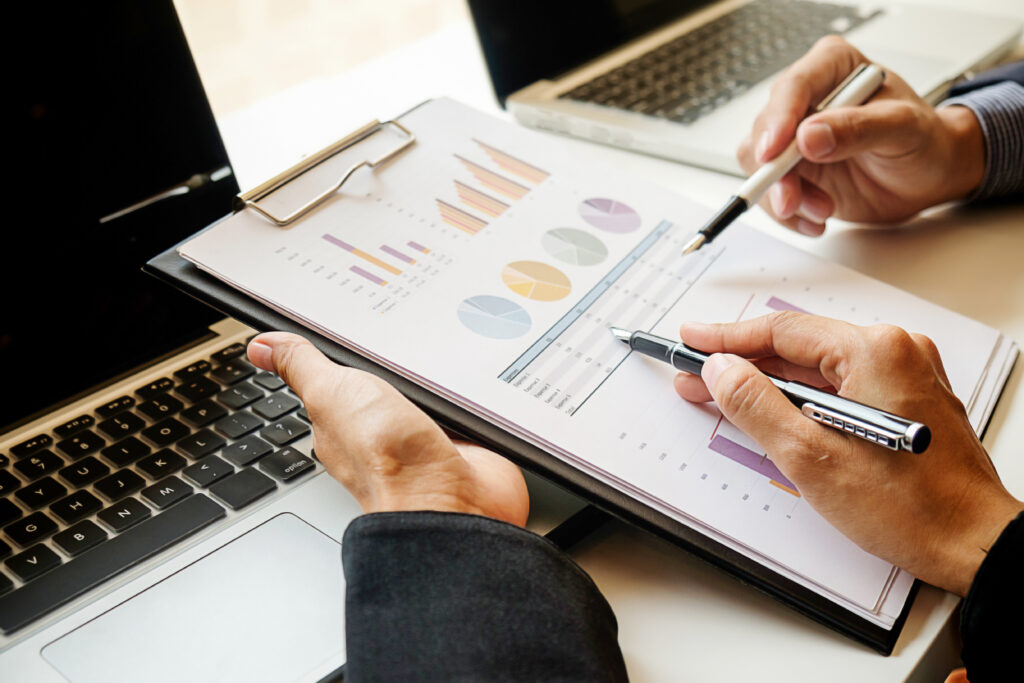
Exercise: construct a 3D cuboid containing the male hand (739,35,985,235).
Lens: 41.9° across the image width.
[{"bbox_3d":[0.169,-0.100,0.650,0.120,0.080,0.075,1,29,7],"label":"male hand"}]

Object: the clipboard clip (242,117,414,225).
[{"bbox_3d":[-0.080,-0.077,0.603,0.027,0.013,0.112,26,37,17],"label":"clipboard clip"}]

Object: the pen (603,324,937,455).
[{"bbox_3d":[0.087,0.014,0.494,0.012,0.014,0.153,-16,24,-35],"label":"pen"}]

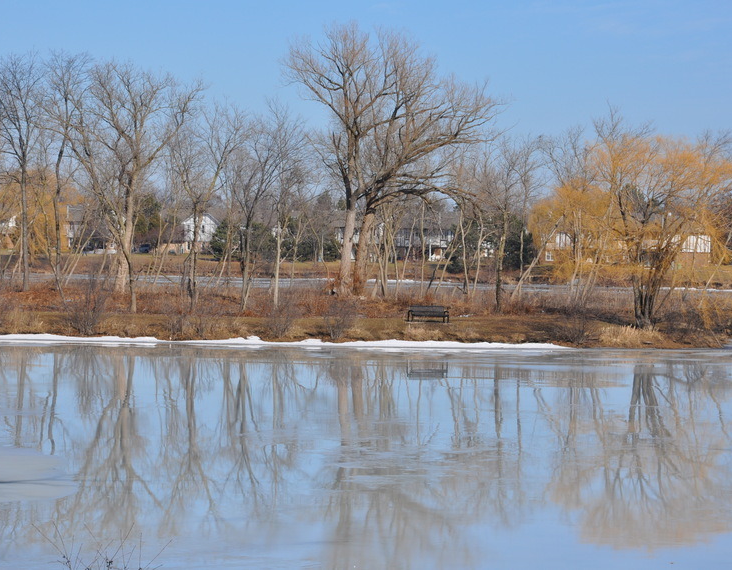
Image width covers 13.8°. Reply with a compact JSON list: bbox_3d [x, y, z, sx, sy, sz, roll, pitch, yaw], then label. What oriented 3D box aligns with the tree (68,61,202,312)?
[{"bbox_3d":[-13.400,-5.875,175.000,7.760,14.240,7.500,1,1,0],"label":"tree"}]

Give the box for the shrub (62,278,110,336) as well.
[{"bbox_3d":[-13.407,1.075,144.500,2.290,2.770,2.200,1,1,0],"label":"shrub"}]

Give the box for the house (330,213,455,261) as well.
[{"bbox_3d":[4.457,-7.861,490.000,19.500,8.000,10.500,1,1,0],"label":"house"}]

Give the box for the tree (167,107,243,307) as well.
[{"bbox_3d":[-8.072,-3.947,153.000,3.740,10.580,3.700,1,1,0],"label":"tree"}]

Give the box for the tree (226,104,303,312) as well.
[{"bbox_3d":[-5.170,-3.871,154.000,3.970,10.440,3.800,1,1,0],"label":"tree"}]

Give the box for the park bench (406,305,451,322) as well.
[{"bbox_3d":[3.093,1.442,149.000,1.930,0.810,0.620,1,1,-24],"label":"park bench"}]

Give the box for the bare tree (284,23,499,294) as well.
[{"bbox_3d":[1.484,-7.335,176.000,12.570,15.890,11.500,1,1,0],"label":"bare tree"}]

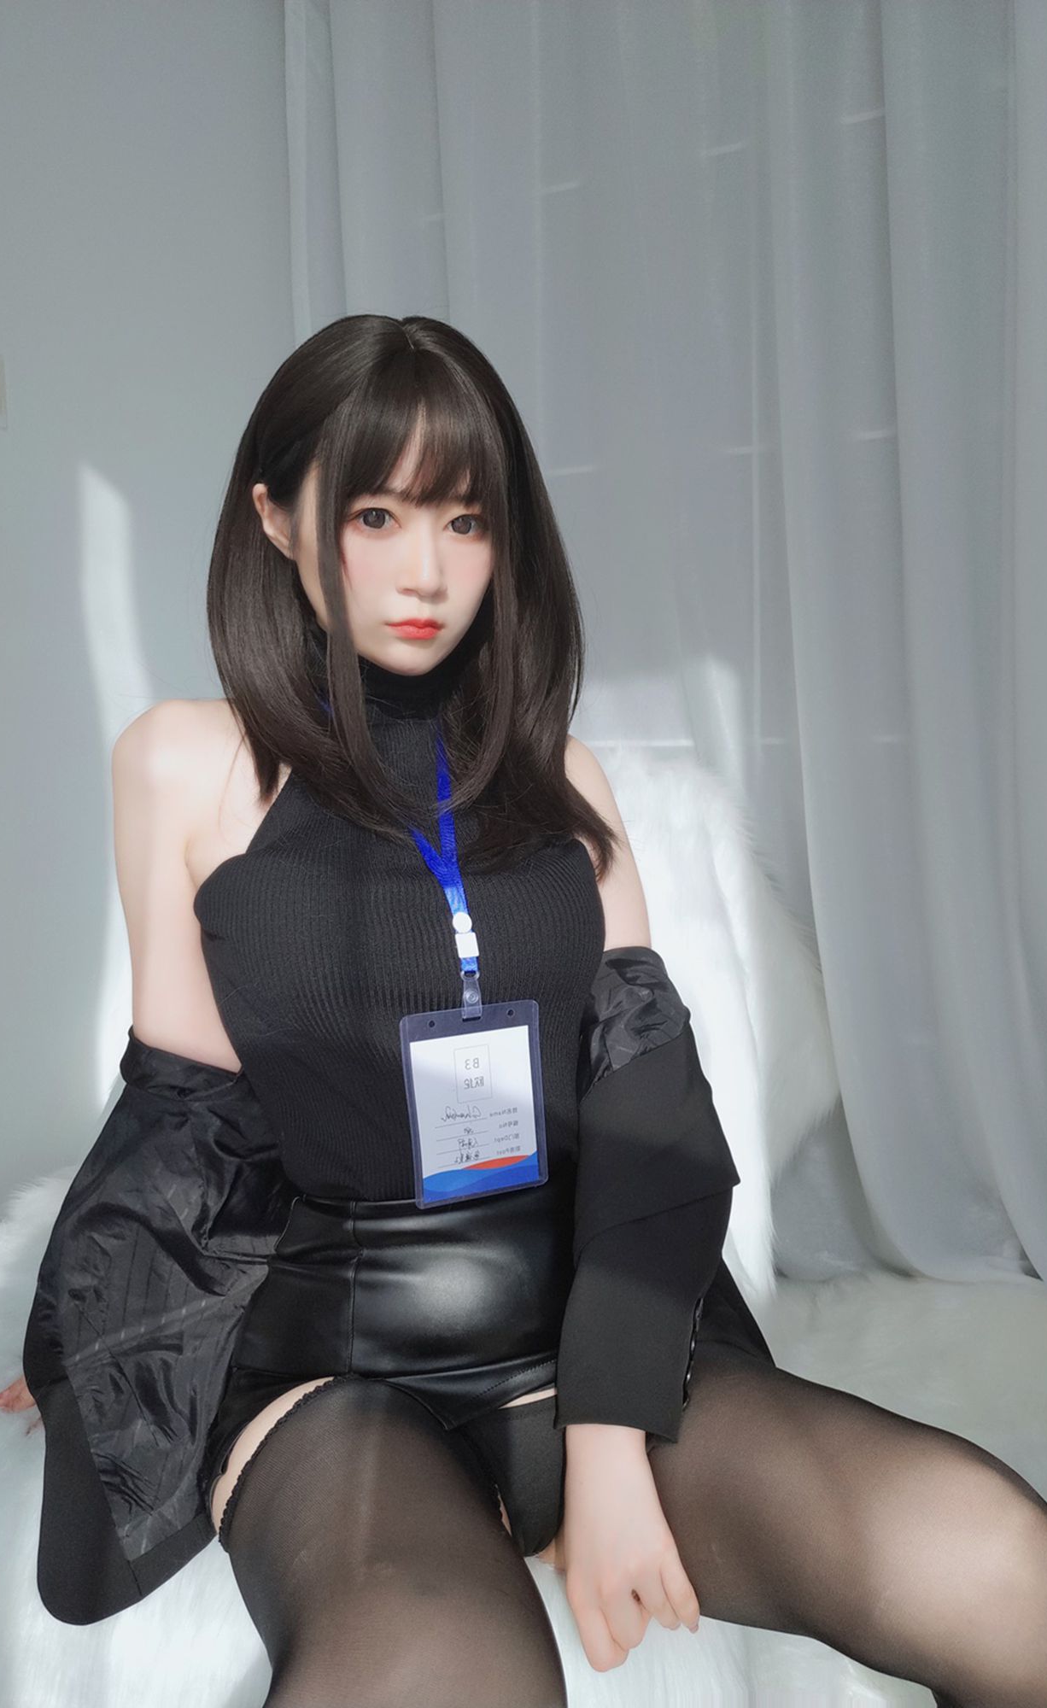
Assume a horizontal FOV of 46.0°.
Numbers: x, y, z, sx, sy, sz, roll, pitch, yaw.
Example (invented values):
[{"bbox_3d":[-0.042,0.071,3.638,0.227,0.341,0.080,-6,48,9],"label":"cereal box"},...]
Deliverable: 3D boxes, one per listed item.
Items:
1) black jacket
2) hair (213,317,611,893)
[{"bbox_3d":[-0.097,0.277,0.920,0.550,0.420,0.360,-3,7,-16],"label":"black jacket"},{"bbox_3d":[-0.082,-0.181,0.880,0.265,0.390,0.245,-4,7,-24],"label":"hair"}]

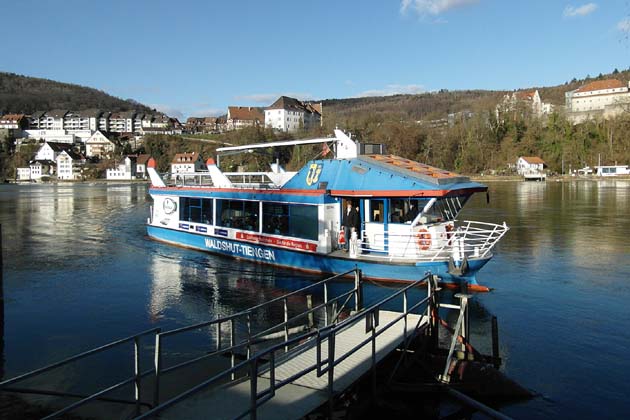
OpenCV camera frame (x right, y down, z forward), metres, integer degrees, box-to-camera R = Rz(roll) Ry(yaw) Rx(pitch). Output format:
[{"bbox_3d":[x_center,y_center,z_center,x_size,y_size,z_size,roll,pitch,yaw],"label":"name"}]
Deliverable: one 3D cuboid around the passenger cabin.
[{"bbox_3d":[-1.513,-0.959,20.391,17.700,4.500,4.000,4,6,45],"label":"passenger cabin"}]

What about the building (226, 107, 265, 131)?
[{"bbox_3d":[-43.991,-57.600,288.000,24.000,15.000,13.000,-2,4,-20],"label":"building"}]

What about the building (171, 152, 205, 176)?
[{"bbox_3d":[-68.654,-23.692,245.000,13.000,13.500,10.500,1,4,12],"label":"building"}]

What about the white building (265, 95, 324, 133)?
[{"bbox_3d":[-13.747,-58.349,278.000,15.500,22.000,35.000,3,5,37],"label":"white building"}]

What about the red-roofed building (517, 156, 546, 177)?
[{"bbox_3d":[108.488,-21.547,228.000,10.000,9.500,8.000,-1,4,-13],"label":"red-roofed building"}]

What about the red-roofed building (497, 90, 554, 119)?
[{"bbox_3d":[115.110,-57.830,250.000,25.000,17.000,13.000,4,6,43],"label":"red-roofed building"}]

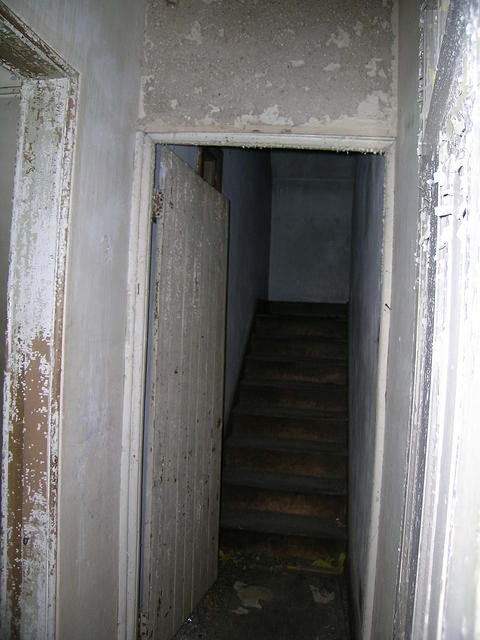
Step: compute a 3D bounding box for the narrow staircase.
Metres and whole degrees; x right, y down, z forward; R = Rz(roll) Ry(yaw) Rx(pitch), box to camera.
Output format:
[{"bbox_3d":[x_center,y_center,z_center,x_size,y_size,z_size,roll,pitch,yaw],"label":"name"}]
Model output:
[{"bbox_3d":[0.405,0.667,4.011,0.827,1.470,2.050,2,1,10],"label":"narrow staircase"}]

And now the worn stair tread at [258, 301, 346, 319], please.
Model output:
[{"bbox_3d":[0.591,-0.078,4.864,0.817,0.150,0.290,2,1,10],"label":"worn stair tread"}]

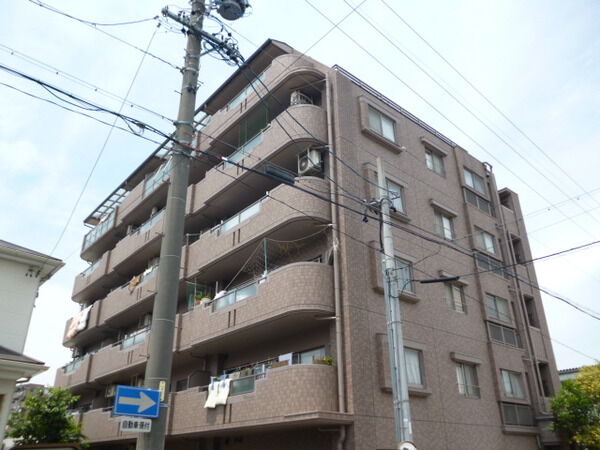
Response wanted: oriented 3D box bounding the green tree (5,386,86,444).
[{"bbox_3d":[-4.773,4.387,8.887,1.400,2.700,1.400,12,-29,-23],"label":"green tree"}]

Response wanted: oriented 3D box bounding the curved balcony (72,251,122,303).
[{"bbox_3d":[-12.127,3.459,29.902,1.420,1.370,6.300,20,-33,-35],"label":"curved balcony"}]

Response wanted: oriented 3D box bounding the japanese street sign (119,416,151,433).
[{"bbox_3d":[-2.055,2.524,6.100,0.410,0.165,0.030,19,-32,-33],"label":"japanese street sign"}]

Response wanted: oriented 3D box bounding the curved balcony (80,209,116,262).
[{"bbox_3d":[-12.290,0.994,31.343,1.420,1.370,5.800,20,-33,-35],"label":"curved balcony"}]

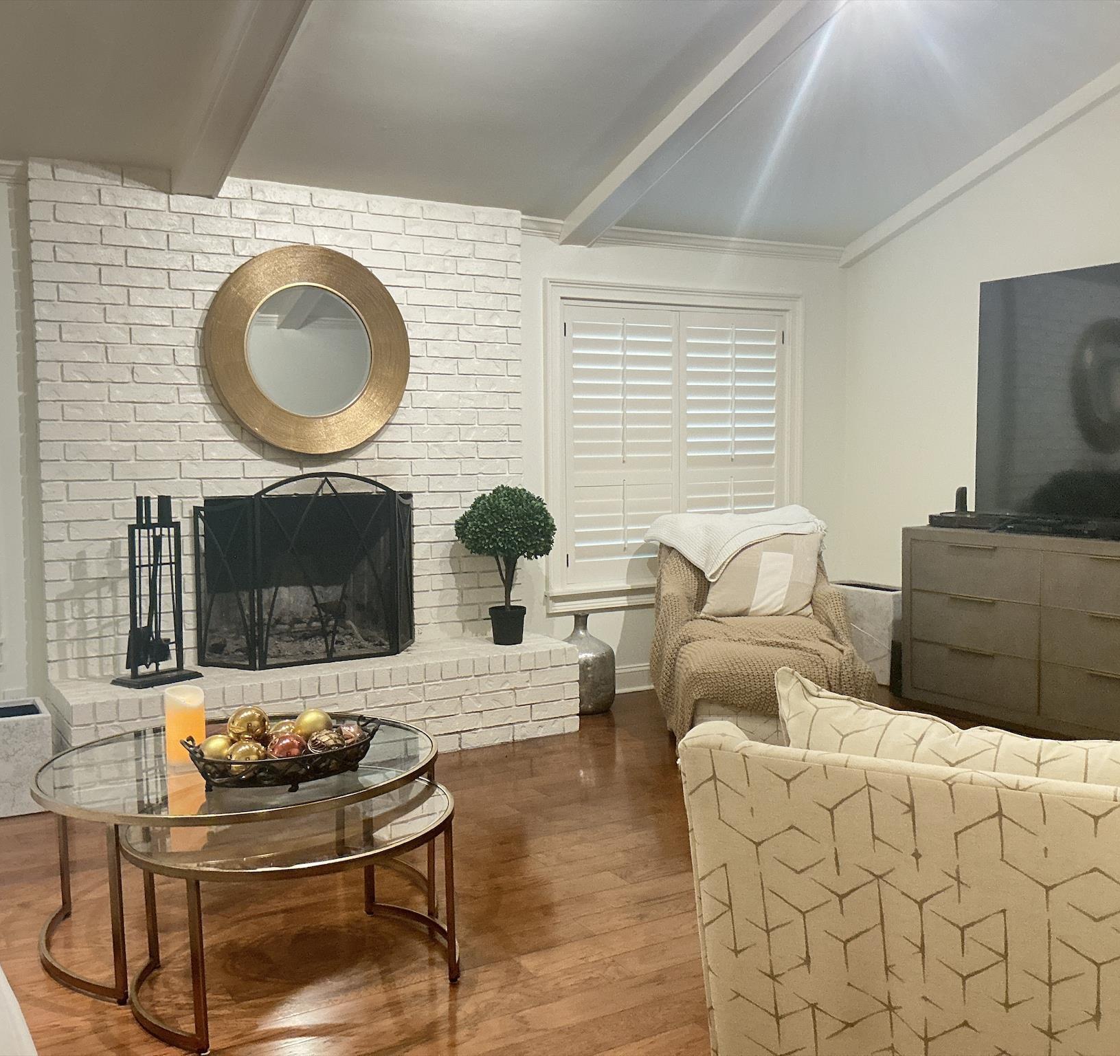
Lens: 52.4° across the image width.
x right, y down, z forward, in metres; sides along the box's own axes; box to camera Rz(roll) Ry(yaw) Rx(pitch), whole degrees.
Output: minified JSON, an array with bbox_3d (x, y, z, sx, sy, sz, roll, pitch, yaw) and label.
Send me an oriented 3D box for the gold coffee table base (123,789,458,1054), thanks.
[{"bbox_3d":[-0.645,0.887,2.764,0.785,0.405,0.785,-3,4,-35],"label":"gold coffee table base"}]

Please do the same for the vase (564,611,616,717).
[{"bbox_3d":[0.111,0.661,5.617,0.335,0.475,0.335,0,4,0],"label":"vase"}]

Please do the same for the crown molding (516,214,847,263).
[{"bbox_3d":[0.724,-1.531,6.077,2.140,0.090,0.075,-3,4,-30],"label":"crown molding"}]

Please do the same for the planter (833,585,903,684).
[{"bbox_3d":[1.761,0.580,6.404,0.215,0.507,0.467,-3,5,-31],"label":"planter"}]

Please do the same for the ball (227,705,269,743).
[{"bbox_3d":[-0.771,0.493,2.822,0.102,0.102,0.102,-1,4,0],"label":"ball"}]

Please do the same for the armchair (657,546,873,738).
[{"bbox_3d":[0.865,0.484,5.030,0.800,0.880,0.860,-1,4,0],"label":"armchair"}]

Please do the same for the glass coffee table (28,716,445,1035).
[{"bbox_3d":[-0.859,0.843,3.107,1.050,0.454,1.050,-3,4,-35],"label":"glass coffee table"}]

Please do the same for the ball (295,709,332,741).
[{"bbox_3d":[-0.633,0.512,2.927,0.093,0.093,0.093,-1,4,0],"label":"ball"}]

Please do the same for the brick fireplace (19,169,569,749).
[{"bbox_3d":[-0.995,-0.253,4.812,2.145,2.425,0.610,-3,5,-31],"label":"brick fireplace"}]

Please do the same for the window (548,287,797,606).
[{"bbox_3d":[0.661,-0.441,6.131,1.680,1.665,0.100,-3,5,-31],"label":"window"}]

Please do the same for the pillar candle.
[{"bbox_3d":[-0.989,0.520,2.998,0.103,0.205,0.103,-3,4,-30],"label":"pillar candle"}]

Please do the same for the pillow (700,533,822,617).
[{"bbox_3d":[0.964,0.240,5.470,0.510,0.460,0.160,6,-15,13],"label":"pillow"}]

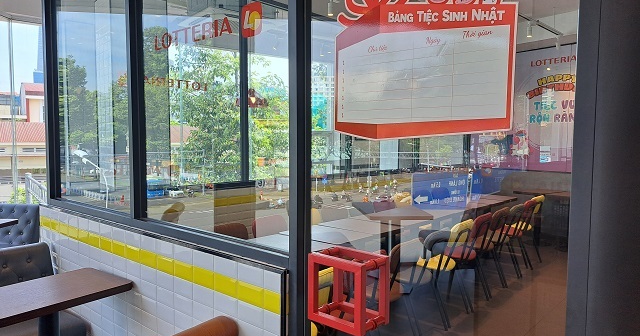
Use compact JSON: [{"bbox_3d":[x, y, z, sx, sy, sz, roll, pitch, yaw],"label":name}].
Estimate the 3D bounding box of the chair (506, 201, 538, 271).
[{"bbox_3d":[2.223,0.787,5.197,0.480,0.810,0.450,3,4,41],"label":"chair"}]

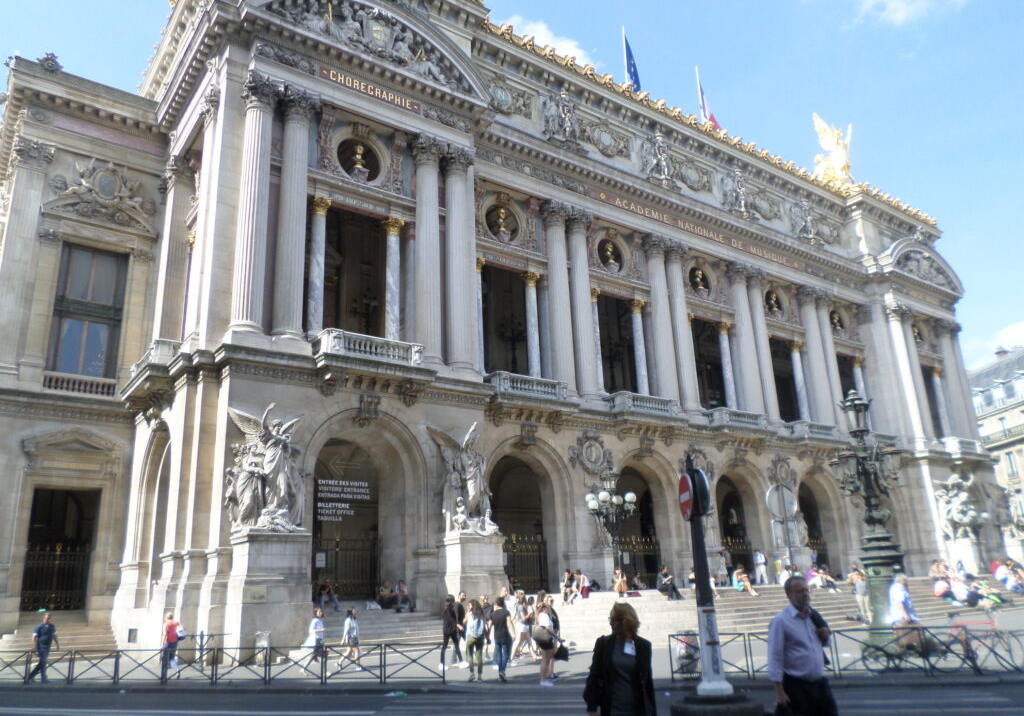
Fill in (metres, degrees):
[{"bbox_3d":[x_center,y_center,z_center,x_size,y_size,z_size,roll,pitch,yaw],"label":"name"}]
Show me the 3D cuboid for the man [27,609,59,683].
[{"bbox_3d":[-12.552,7.768,19.804,0.550,1.750,0.560,-12,-19,29],"label":"man"}]

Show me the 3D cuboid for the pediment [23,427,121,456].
[{"bbox_3d":[-17.555,3.306,29.694,3.400,1.150,0.500,10,-20,-34],"label":"pediment"}]

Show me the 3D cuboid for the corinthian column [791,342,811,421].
[{"bbox_3d":[19.523,1.731,50.020,0.760,5.880,0.760,10,-21,-35],"label":"corinthian column"}]

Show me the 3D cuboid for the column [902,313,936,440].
[{"bbox_3d":[30.733,1.288,56.138,1.270,10.400,1.270,10,-20,-36],"label":"column"}]

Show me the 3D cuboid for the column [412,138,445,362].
[{"bbox_3d":[-3.527,-4.577,31.334,1.270,10.400,1.270,-2,-16,-1],"label":"column"}]

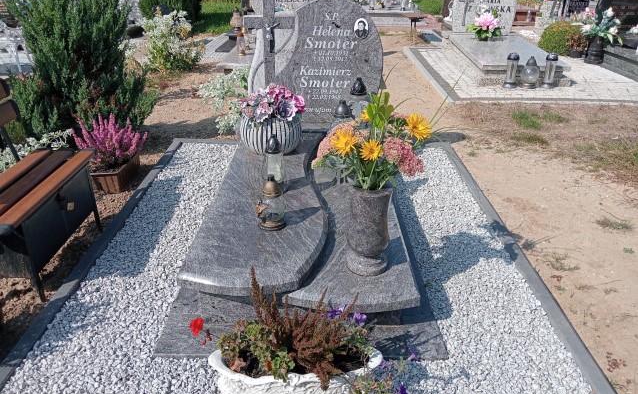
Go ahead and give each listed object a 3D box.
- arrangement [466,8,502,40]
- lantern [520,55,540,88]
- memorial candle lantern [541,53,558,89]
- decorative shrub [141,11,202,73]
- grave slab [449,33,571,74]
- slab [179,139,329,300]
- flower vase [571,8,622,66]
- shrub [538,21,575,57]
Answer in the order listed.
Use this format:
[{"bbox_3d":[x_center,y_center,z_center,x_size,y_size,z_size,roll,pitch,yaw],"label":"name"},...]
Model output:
[{"bbox_3d":[2.350,-2.440,7.333,0.420,0.405,0.400,0,25,0],"label":"arrangement"},{"bbox_3d":[2.317,-1.365,5.626,0.195,0.334,0.195,0,25,0],"label":"lantern"},{"bbox_3d":[2.535,-1.374,5.631,0.145,0.351,0.145,0,25,0],"label":"memorial candle lantern"},{"bbox_3d":[-1.883,-2.008,6.580,0.700,0.655,0.660,0,25,0],"label":"decorative shrub"},{"bbox_3d":[2.278,-1.863,6.579,0.958,0.081,1.996,0,25,0],"label":"grave slab"},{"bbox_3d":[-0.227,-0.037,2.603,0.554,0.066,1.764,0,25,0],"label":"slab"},{"bbox_3d":[3.500,-2.000,6.516,0.524,0.655,0.423,0,25,0],"label":"flower vase"},{"bbox_3d":[3.606,-2.417,7.827,0.470,0.439,0.450,0,25,0],"label":"shrub"}]

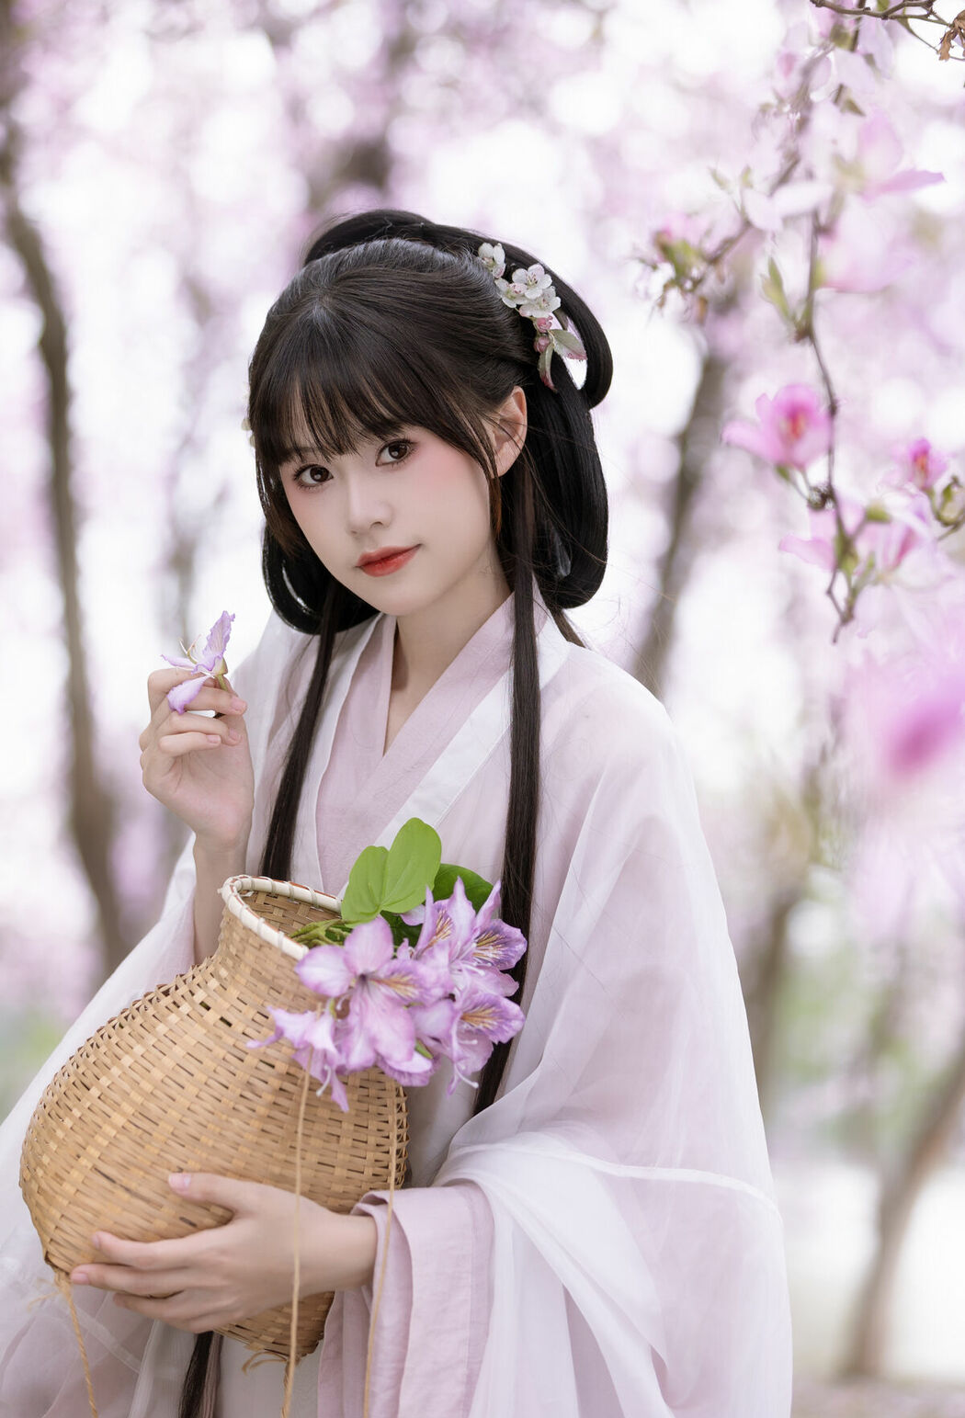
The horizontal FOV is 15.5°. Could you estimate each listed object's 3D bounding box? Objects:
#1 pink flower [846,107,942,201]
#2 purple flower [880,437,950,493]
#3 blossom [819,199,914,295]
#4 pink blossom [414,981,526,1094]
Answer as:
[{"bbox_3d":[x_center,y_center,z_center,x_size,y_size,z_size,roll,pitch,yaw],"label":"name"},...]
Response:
[{"bbox_3d":[0.339,-0.454,2.900,0.078,0.076,0.072,1,-13,-43],"label":"pink flower"},{"bbox_3d":[0.341,-0.194,2.800,0.057,0.047,0.050,0,-12,-3],"label":"purple flower"},{"bbox_3d":[0.315,-0.380,2.900,0.080,0.077,0.072,1,-13,-43],"label":"blossom"},{"bbox_3d":[-0.008,0.207,2.230,0.070,0.072,0.062,1,2,-34],"label":"pink blossom"}]

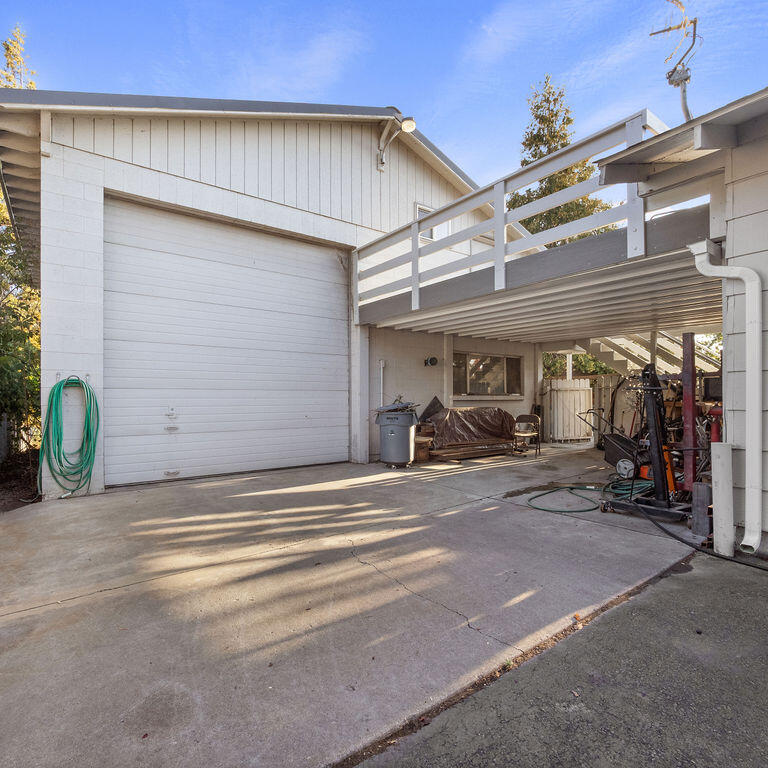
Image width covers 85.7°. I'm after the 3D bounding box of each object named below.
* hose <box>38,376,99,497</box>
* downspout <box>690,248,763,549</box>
[{"bbox_3d":[-3.676,0.614,4.840,0.580,1.420,0.160,1,-1,-35],"label":"hose"},{"bbox_3d":[2.630,0.040,3.210,0.200,2.400,0.430,1,-1,-38],"label":"downspout"}]

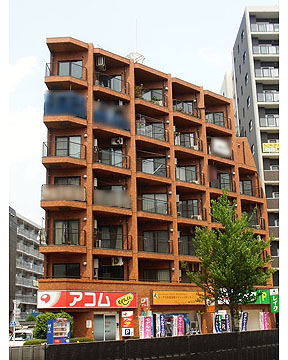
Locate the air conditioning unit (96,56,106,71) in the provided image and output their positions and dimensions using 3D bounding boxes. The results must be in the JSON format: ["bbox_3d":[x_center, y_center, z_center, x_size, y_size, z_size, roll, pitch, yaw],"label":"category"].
[{"bbox_3d":[-2.986,-8.215,37.364,0.360,0.580,0.820,-2,-15,3],"label":"air conditioning unit"}]

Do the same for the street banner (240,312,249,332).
[{"bbox_3d":[7.685,11.007,39.975,0.720,1.800,0.080,8,-17,-31],"label":"street banner"}]

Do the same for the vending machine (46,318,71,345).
[{"bbox_3d":[-4.828,8.847,29.794,1.154,1.830,0.650,12,-19,-40],"label":"vending machine"}]

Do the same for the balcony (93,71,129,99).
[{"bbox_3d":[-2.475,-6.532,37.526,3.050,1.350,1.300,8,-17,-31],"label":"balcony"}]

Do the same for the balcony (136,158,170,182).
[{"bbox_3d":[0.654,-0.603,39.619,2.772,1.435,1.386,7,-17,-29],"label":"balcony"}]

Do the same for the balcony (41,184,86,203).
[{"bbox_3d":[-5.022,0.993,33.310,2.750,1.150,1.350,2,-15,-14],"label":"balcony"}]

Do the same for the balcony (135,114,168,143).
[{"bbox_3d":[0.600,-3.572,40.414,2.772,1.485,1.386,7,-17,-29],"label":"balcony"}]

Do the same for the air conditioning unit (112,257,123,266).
[{"bbox_3d":[-1.780,5.623,36.136,0.772,0.564,0.297,-2,-15,3],"label":"air conditioning unit"}]

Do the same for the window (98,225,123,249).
[{"bbox_3d":[-2.314,4.021,36.854,1.693,1.762,0.099,-2,-15,3],"label":"window"}]

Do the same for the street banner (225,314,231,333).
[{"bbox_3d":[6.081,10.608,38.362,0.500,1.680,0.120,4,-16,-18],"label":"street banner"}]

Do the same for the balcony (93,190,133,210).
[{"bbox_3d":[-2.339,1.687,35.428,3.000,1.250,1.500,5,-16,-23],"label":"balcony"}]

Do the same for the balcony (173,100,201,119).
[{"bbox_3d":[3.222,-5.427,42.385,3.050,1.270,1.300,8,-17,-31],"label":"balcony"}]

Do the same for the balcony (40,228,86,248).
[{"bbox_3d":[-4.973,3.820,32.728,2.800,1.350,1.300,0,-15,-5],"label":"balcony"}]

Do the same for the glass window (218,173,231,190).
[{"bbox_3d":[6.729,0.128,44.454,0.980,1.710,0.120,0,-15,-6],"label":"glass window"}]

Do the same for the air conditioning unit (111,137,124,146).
[{"bbox_3d":[-1.931,-2.782,38.385,0.792,0.554,0.297,-2,-15,3],"label":"air conditioning unit"}]

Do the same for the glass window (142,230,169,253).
[{"bbox_3d":[0.792,4.446,38.151,1.860,1.720,0.120,0,-15,-5],"label":"glass window"}]

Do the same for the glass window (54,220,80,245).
[{"bbox_3d":[-4.876,3.306,33.301,1.720,1.670,0.120,0,-15,-3],"label":"glass window"}]

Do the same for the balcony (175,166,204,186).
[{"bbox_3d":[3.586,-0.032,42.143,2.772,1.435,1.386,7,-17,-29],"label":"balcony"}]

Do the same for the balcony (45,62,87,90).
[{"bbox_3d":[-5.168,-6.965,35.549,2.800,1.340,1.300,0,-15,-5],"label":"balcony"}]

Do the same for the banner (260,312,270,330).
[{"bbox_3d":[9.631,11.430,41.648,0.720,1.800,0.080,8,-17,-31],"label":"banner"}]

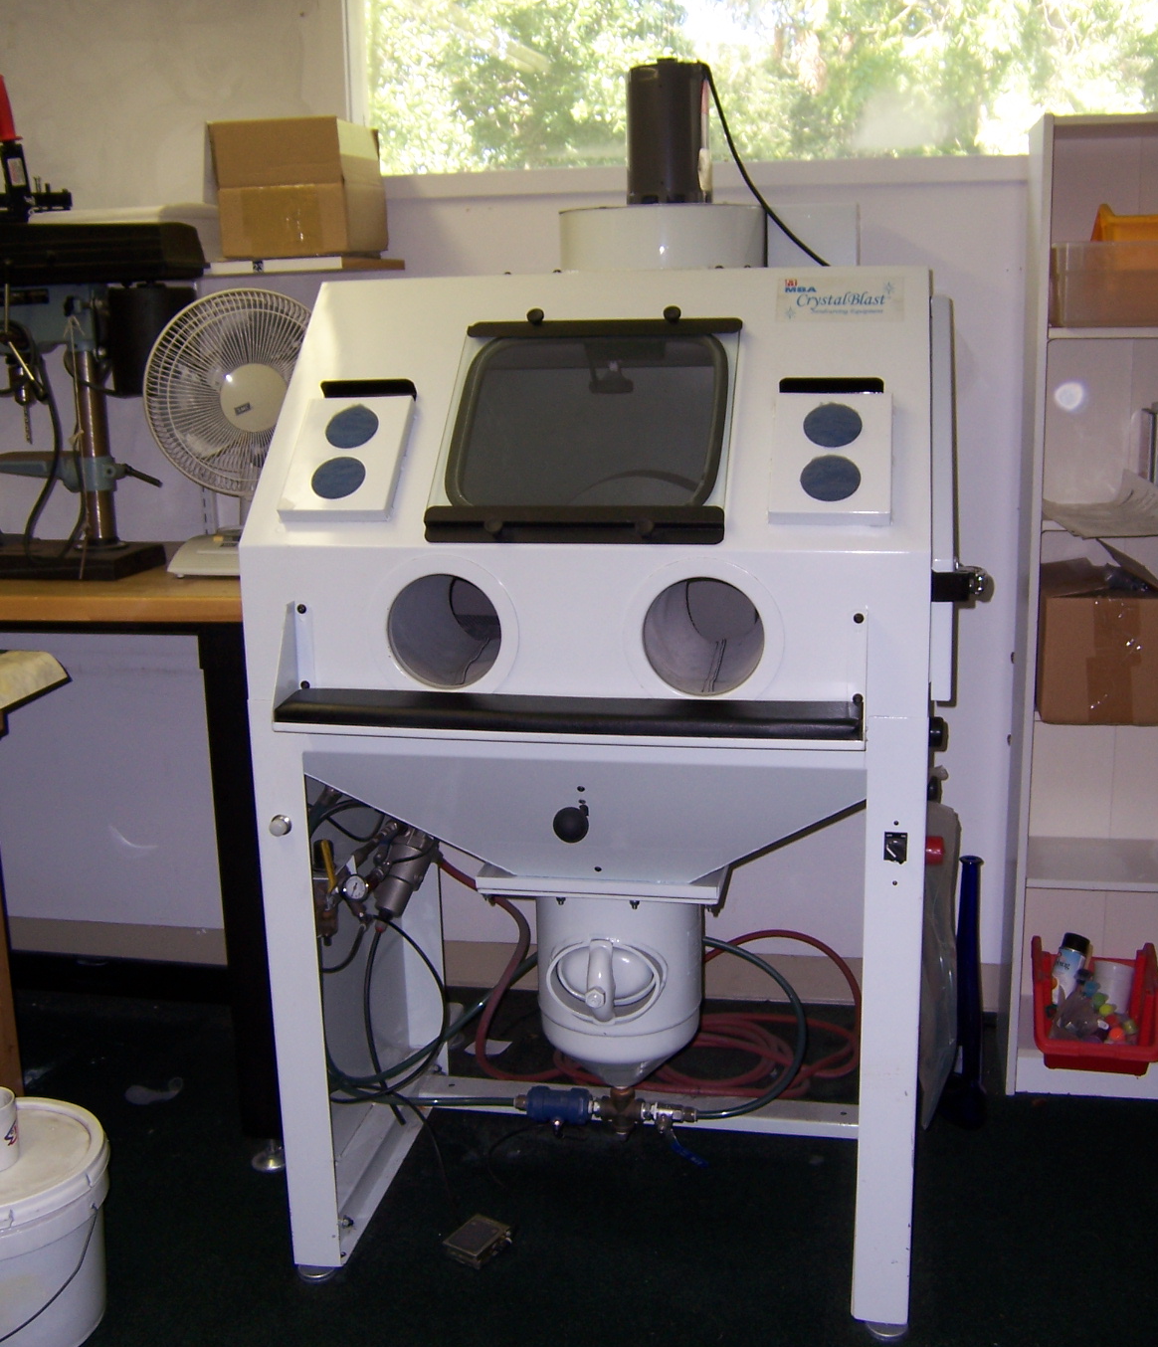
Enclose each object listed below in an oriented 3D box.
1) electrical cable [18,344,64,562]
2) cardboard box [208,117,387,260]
[{"bbox_3d":[-0.886,-0.362,2.420,0.075,0.360,0.070,1,14,8],"label":"electrical cable"},{"bbox_3d":[-0.504,-0.870,2.670,0.238,0.228,0.235,1,14,10],"label":"cardboard box"}]

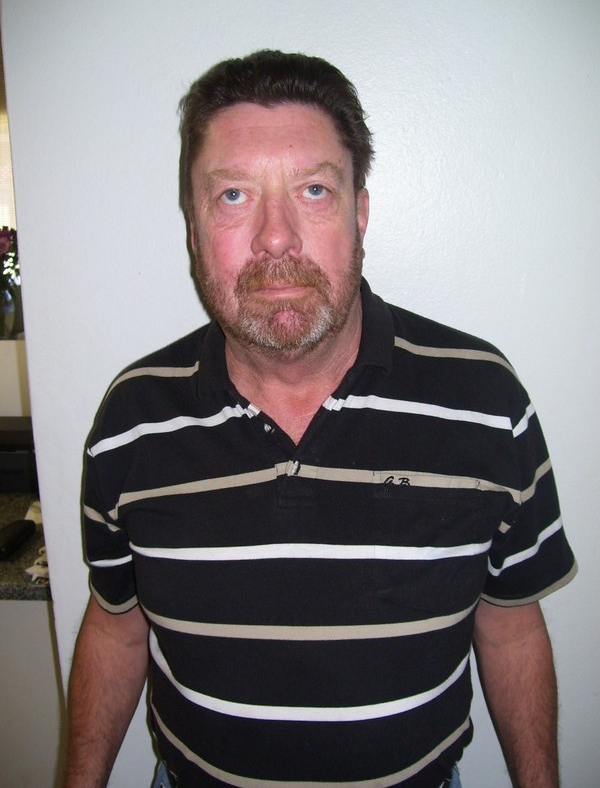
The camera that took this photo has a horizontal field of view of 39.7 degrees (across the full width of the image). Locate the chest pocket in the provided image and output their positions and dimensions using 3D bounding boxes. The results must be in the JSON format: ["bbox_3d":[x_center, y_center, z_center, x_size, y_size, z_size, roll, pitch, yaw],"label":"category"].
[{"bbox_3d":[0.130,0.145,0.785,0.125,0.133,0.045,-6,14,-17],"label":"chest pocket"}]

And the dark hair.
[{"bbox_3d":[-0.021,-0.228,0.757,0.178,0.165,0.185,-2,14,-1],"label":"dark hair"}]

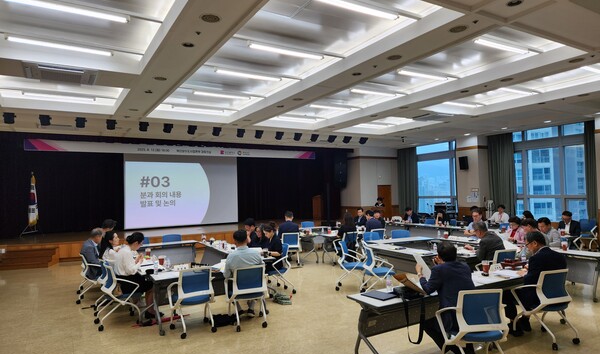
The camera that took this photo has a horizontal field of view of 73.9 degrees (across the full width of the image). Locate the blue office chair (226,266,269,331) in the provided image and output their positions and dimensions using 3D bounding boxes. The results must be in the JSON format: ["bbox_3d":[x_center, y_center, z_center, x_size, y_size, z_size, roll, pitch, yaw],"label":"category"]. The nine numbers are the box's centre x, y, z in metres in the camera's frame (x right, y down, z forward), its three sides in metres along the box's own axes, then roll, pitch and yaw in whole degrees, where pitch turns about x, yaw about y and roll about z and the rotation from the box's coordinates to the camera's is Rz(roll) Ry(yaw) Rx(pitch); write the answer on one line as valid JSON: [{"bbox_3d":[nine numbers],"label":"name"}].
[{"bbox_3d":[-0.720,1.574,5.358,0.550,0.810,0.560,0,-3,-26],"label":"blue office chair"}]

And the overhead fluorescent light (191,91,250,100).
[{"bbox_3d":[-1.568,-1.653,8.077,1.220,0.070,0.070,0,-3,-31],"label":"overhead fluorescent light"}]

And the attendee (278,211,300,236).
[{"bbox_3d":[-0.299,1.541,10.062,0.520,1.320,0.800,-1,-3,-11],"label":"attendee"}]

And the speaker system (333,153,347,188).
[{"bbox_3d":[1.953,-0.299,18.645,0.620,1.620,0.600,-1,-3,-11],"label":"speaker system"}]

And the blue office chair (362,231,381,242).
[{"bbox_3d":[1.778,1.694,9.031,0.580,0.830,0.560,1,-4,-43],"label":"blue office chair"}]

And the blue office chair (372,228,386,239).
[{"bbox_3d":[1.838,1.707,9.890,0.600,0.840,0.600,-1,-3,-22],"label":"blue office chair"}]

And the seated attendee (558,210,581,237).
[{"bbox_3d":[5.867,1.355,8.623,0.750,1.200,0.520,0,-3,-39],"label":"seated attendee"}]

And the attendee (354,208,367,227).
[{"bbox_3d":[1.801,1.558,11.645,0.500,1.220,0.750,-3,-3,31],"label":"attendee"}]

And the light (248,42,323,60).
[{"bbox_3d":[-0.179,-1.884,5.977,1.260,0.080,0.110,0,-3,-31],"label":"light"}]

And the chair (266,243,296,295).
[{"bbox_3d":[-0.379,1.643,7.084,0.600,0.850,0.600,0,-3,-31],"label":"chair"}]

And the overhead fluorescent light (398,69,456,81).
[{"bbox_3d":[2.324,-1.889,7.449,1.260,0.080,0.110,0,-3,-31],"label":"overhead fluorescent light"}]

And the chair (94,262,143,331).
[{"bbox_3d":[-2.536,1.623,5.553,0.560,0.830,0.580,1,-3,-35],"label":"chair"}]

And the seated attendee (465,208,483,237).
[{"bbox_3d":[3.711,1.384,8.550,0.800,1.320,0.500,1,-3,-38],"label":"seated attendee"}]

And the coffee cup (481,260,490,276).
[{"bbox_3d":[2.241,1.104,4.811,0.095,0.150,0.095,-1,-3,0],"label":"coffee cup"}]

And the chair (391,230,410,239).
[{"bbox_3d":[2.378,1.652,9.023,0.600,0.850,0.600,-1,-3,-9],"label":"chair"}]

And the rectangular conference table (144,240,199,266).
[{"bbox_3d":[-3.010,1.848,8.677,1.500,0.720,0.470,0,-3,-31],"label":"rectangular conference table"}]

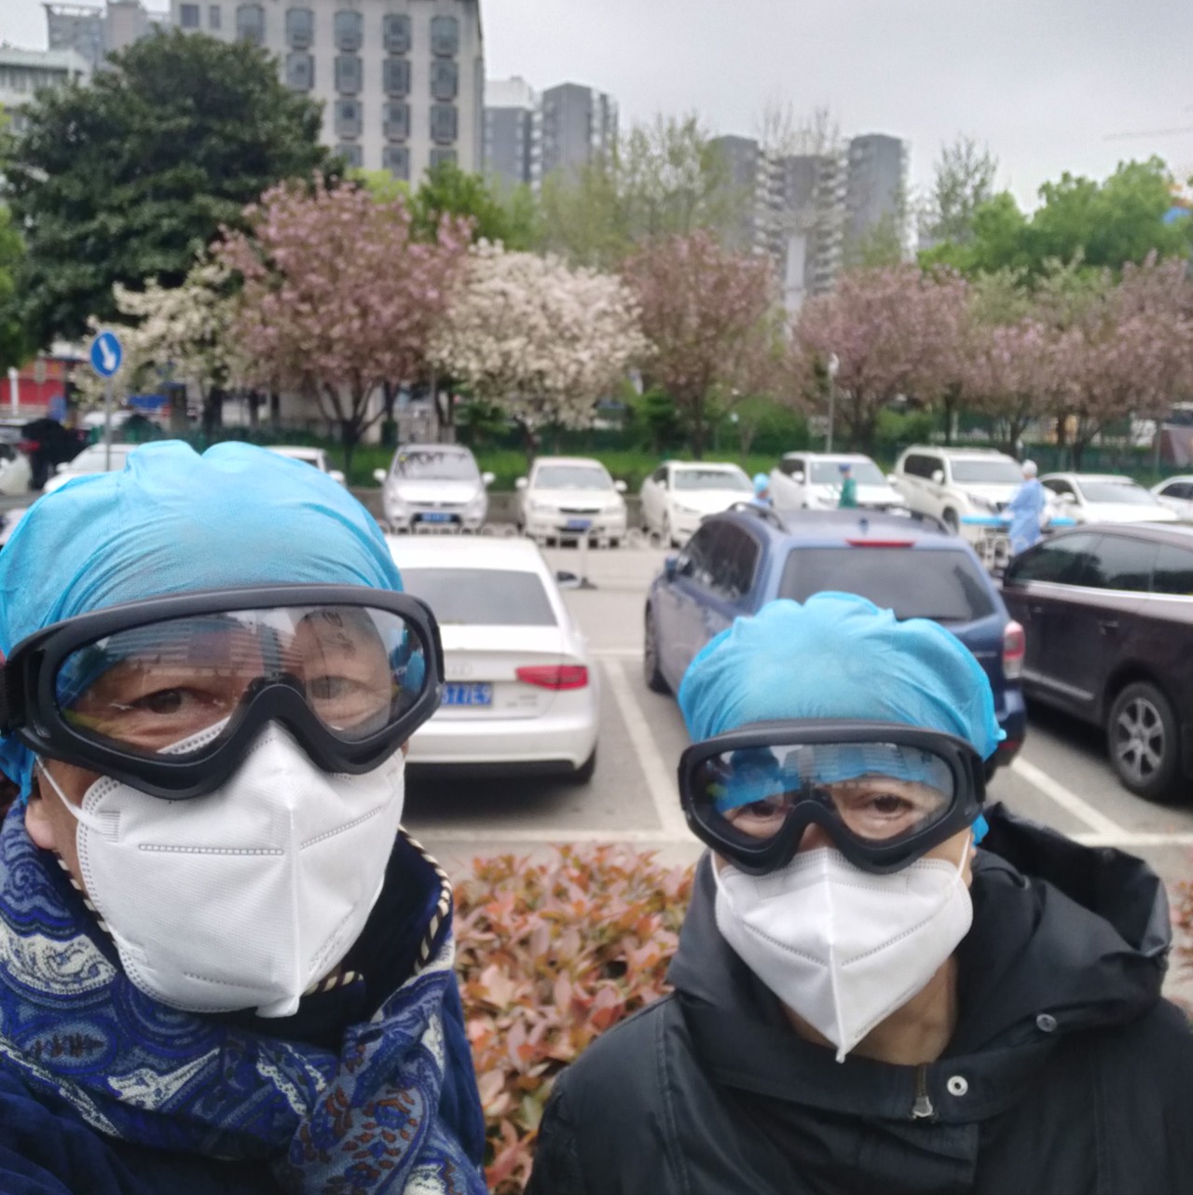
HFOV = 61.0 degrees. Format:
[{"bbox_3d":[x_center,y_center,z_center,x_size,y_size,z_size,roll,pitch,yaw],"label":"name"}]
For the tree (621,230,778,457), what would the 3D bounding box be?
[{"bbox_3d":[2.446,-5.842,25.000,4.000,6.260,4.000,3,11,5],"label":"tree"}]

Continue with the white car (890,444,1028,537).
[{"bbox_3d":[8.065,-2.312,21.954,1.920,1.870,4.800,2,11,-3],"label":"white car"}]

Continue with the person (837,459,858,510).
[{"bbox_3d":[3.912,-1.292,15.947,0.400,1.640,0.500,3,10,5],"label":"person"}]

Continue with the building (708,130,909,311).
[{"bbox_3d":[43.321,-67.033,218.000,41.000,58.580,28.000,4,11,10],"label":"building"}]

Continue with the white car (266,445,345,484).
[{"bbox_3d":[-5.264,-1.813,17.629,1.780,1.520,4.500,1,11,-7],"label":"white car"}]

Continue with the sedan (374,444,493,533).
[{"bbox_3d":[-2.885,-1.875,18.160,1.740,1.620,4.350,0,11,-9],"label":"sedan"}]

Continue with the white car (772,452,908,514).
[{"bbox_3d":[4.953,-2.129,20.993,1.850,1.640,4.600,2,11,-3],"label":"white car"}]

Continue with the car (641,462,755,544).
[{"bbox_3d":[1.952,-1.797,19.420,1.800,1.470,4.700,1,10,-5],"label":"car"}]

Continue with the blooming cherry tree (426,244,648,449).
[{"bbox_3d":[-1.490,-6.148,25.500,5.397,5.521,5.200,1,10,-5],"label":"blooming cherry tree"}]

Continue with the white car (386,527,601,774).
[{"bbox_3d":[-1.101,0.163,8.270,1.840,1.430,4.750,1,11,-5],"label":"white car"}]

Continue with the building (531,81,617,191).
[{"bbox_3d":[-4.416,-65.167,194.000,16.500,60.340,17.000,2,11,-2],"label":"building"}]

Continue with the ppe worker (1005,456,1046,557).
[{"bbox_3d":[6.881,-1.401,16.348,0.500,1.650,0.550,4,11,12],"label":"ppe worker"}]

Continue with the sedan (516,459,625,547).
[{"bbox_3d":[-0.488,-1.837,19.222,1.750,1.470,4.500,1,10,-6],"label":"sedan"}]

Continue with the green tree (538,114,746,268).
[{"bbox_3d":[1.772,-12.497,40.000,8.220,13.015,8.000,1,10,-5],"label":"green tree"}]

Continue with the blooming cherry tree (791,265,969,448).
[{"bbox_3d":[7.575,-6.260,27.000,4.751,5.160,4.800,1,10,-5],"label":"blooming cherry tree"}]

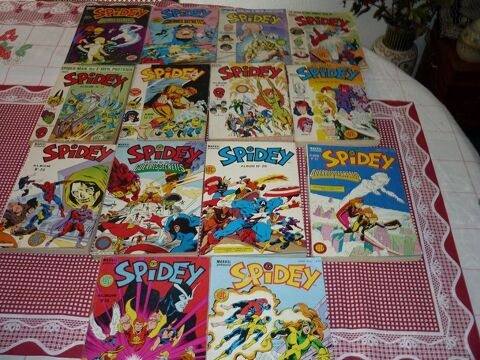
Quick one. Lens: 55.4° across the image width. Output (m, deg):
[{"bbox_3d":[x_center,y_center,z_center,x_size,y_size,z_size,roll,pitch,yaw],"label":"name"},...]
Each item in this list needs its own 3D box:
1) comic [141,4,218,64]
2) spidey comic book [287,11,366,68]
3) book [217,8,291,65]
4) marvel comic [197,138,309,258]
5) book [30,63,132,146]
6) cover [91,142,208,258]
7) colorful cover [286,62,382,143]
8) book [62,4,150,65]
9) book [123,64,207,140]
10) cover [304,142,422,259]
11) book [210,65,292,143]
[{"bbox_3d":[-0.143,-0.357,1.136,0.170,0.014,0.247,0,49,0],"label":"comic"},{"bbox_3d":[0.207,-0.346,1.129,0.170,0.014,0.247,1,49,1],"label":"spidey comic book"},{"bbox_3d":[0.034,-0.354,1.135,0.170,0.014,0.247,0,49,0],"label":"book"},{"bbox_3d":[0.021,0.026,0.807,0.170,0.014,0.247,0,49,0],"label":"marvel comic"},{"bbox_3d":[-0.324,-0.164,0.969,0.170,0.014,0.247,1,49,0],"label":"book"},{"bbox_3d":[-0.151,0.025,0.807,0.170,0.014,0.247,0,49,0],"label":"cover"},{"bbox_3d":[0.190,-0.164,0.972,0.170,0.014,0.247,0,49,0],"label":"colorful cover"},{"bbox_3d":[-0.320,-0.362,1.139,0.170,0.014,0.247,-1,49,-1],"label":"book"},{"bbox_3d":[-0.152,-0.167,0.972,0.170,0.014,0.247,0,49,0],"label":"book"},{"bbox_3d":[0.207,0.033,0.803,0.170,0.014,0.247,3,49,2],"label":"cover"},{"bbox_3d":[0.020,-0.169,0.976,0.170,0.014,0.247,-1,49,-1],"label":"book"}]

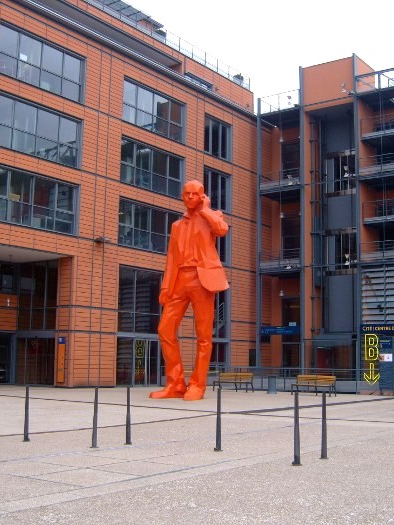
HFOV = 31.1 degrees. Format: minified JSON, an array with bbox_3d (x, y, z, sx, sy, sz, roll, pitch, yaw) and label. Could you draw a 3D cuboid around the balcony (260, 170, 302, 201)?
[{"bbox_3d":[6.317,-5.374,48.992,3.234,1.361,2.200,-5,-10,37],"label":"balcony"}]

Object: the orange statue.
[{"bbox_3d":[-0.266,0.920,26.858,2.550,8.170,2.100,-2,-8,20],"label":"orange statue"}]

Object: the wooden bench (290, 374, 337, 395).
[{"bbox_3d":[5.087,5.361,30.755,1.900,0.860,0.620,-5,-10,37],"label":"wooden bench"}]

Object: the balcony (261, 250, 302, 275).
[{"bbox_3d":[5.590,-0.143,47.423,3.183,1.217,0.120,-5,-10,37],"label":"balcony"}]

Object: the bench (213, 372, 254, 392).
[{"bbox_3d":[1.727,5.695,33.655,1.900,0.860,0.620,-5,-10,37],"label":"bench"}]

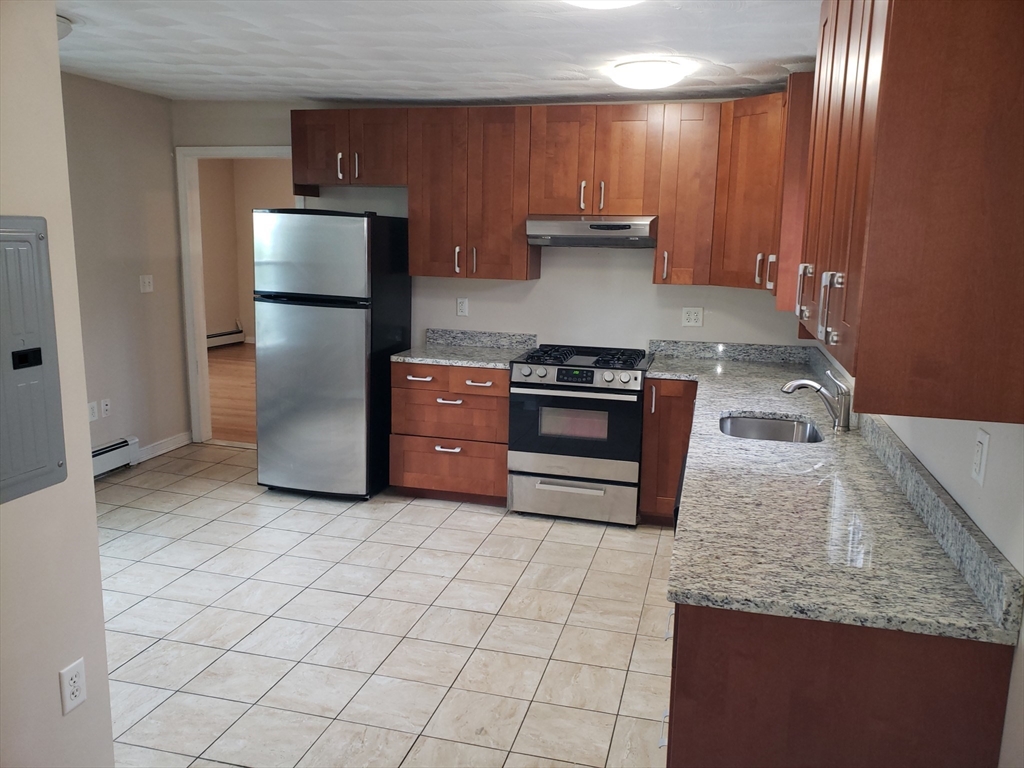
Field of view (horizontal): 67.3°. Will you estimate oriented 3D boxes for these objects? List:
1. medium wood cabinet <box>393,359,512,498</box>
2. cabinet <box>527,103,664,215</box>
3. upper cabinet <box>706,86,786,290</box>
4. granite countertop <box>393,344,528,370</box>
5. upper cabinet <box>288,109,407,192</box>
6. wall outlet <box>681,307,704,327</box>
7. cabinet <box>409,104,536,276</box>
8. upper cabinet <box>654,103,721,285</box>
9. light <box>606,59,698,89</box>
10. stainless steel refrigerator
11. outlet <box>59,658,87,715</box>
[{"bbox_3d":[-0.304,0.270,4.955,0.763,0.883,0.622,4,11,14],"label":"medium wood cabinet"},{"bbox_3d":[0.510,-1.306,4.550,0.757,0.610,0.335,4,11,14],"label":"cabinet"},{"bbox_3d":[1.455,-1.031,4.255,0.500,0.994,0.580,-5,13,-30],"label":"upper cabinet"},{"bbox_3d":[-0.290,-0.164,4.760,0.765,0.038,0.640,4,11,14],"label":"granite countertop"},{"bbox_3d":[-0.965,-1.469,4.943,0.776,0.502,0.348,4,11,14],"label":"upper cabinet"},{"bbox_3d":[1.122,-0.413,4.774,0.122,0.116,0.012,4,11,14],"label":"wall outlet"},{"bbox_3d":[-0.224,-1.173,4.805,0.762,0.997,0.348,4,11,14],"label":"cabinet"},{"bbox_3d":[1.031,-1.087,4.494,0.305,0.994,0.348,4,11,14],"label":"upper cabinet"},{"bbox_3d":[0.656,-1.469,3.690,0.360,0.100,0.360,4,11,14],"label":"light"},{"bbox_3d":[-1.090,-0.207,4.844,0.730,1.700,0.710,4,11,14],"label":"stainless steel refrigerator"},{"bbox_3d":[-1.131,0.781,1.983,0.012,0.120,0.077,4,11,14],"label":"outlet"}]

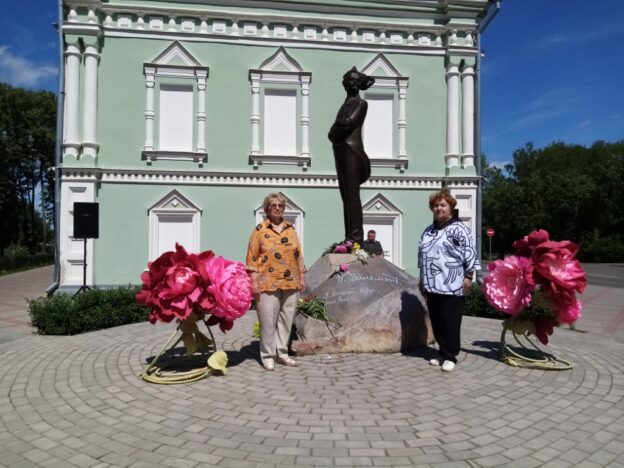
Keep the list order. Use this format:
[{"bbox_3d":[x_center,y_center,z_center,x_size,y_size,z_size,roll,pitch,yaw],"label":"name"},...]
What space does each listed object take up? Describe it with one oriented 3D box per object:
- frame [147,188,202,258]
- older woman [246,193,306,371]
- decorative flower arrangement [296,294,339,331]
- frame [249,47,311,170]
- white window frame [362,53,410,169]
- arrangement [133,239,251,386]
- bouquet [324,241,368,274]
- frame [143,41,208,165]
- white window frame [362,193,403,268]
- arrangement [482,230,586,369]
[{"bbox_3d":[-2.828,-0.067,9.739,1.122,1.659,0.170,1,-1,-7],"label":"frame"},{"bbox_3d":[-0.332,0.431,4.473,0.540,1.640,0.390,1,-2,-8],"label":"older woman"},{"bbox_3d":[0.071,0.861,5.140,0.460,0.380,0.340,0,-2,0],"label":"decorative flower arrangement"},{"bbox_3d":[-0.685,-2.664,10.043,1.335,2.645,0.200,1,-1,-7],"label":"frame"},{"bbox_3d":[1.488,-2.647,10.305,1.279,2.627,0.200,1,-1,-7],"label":"white window frame"},{"bbox_3d":[-1.010,0.652,4.120,0.980,1.140,0.750,1,-1,-6],"label":"arrangement"},{"bbox_3d":[0.405,0.276,5.500,0.500,0.380,0.360,0,-2,0],"label":"bouquet"},{"bbox_3d":[-2.939,-2.837,10.150,1.350,2.650,0.240,1,-2,-7],"label":"frame"},{"bbox_3d":[1.464,-0.038,10.256,1.079,1.682,0.170,1,-1,-7],"label":"white window frame"},{"bbox_3d":[2.182,0.622,4.648,0.950,1.300,0.780,0,-2,22],"label":"arrangement"}]

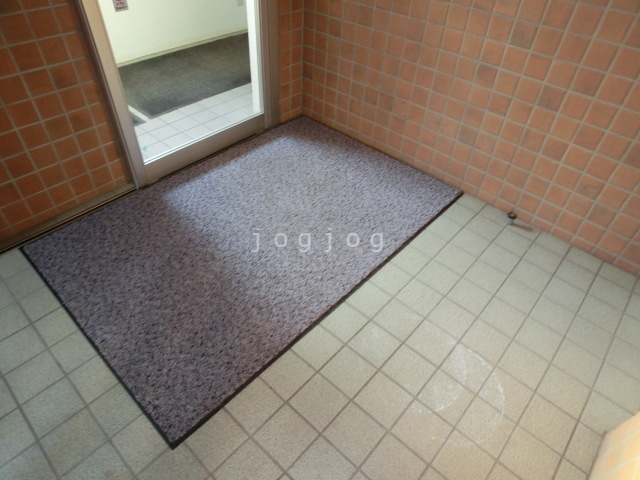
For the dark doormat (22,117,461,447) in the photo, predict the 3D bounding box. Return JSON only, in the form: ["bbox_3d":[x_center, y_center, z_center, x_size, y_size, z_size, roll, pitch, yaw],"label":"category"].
[{"bbox_3d":[-0.273,-0.122,1.929,1.210,0.012,1.800,34,52,28],"label":"dark doormat"}]

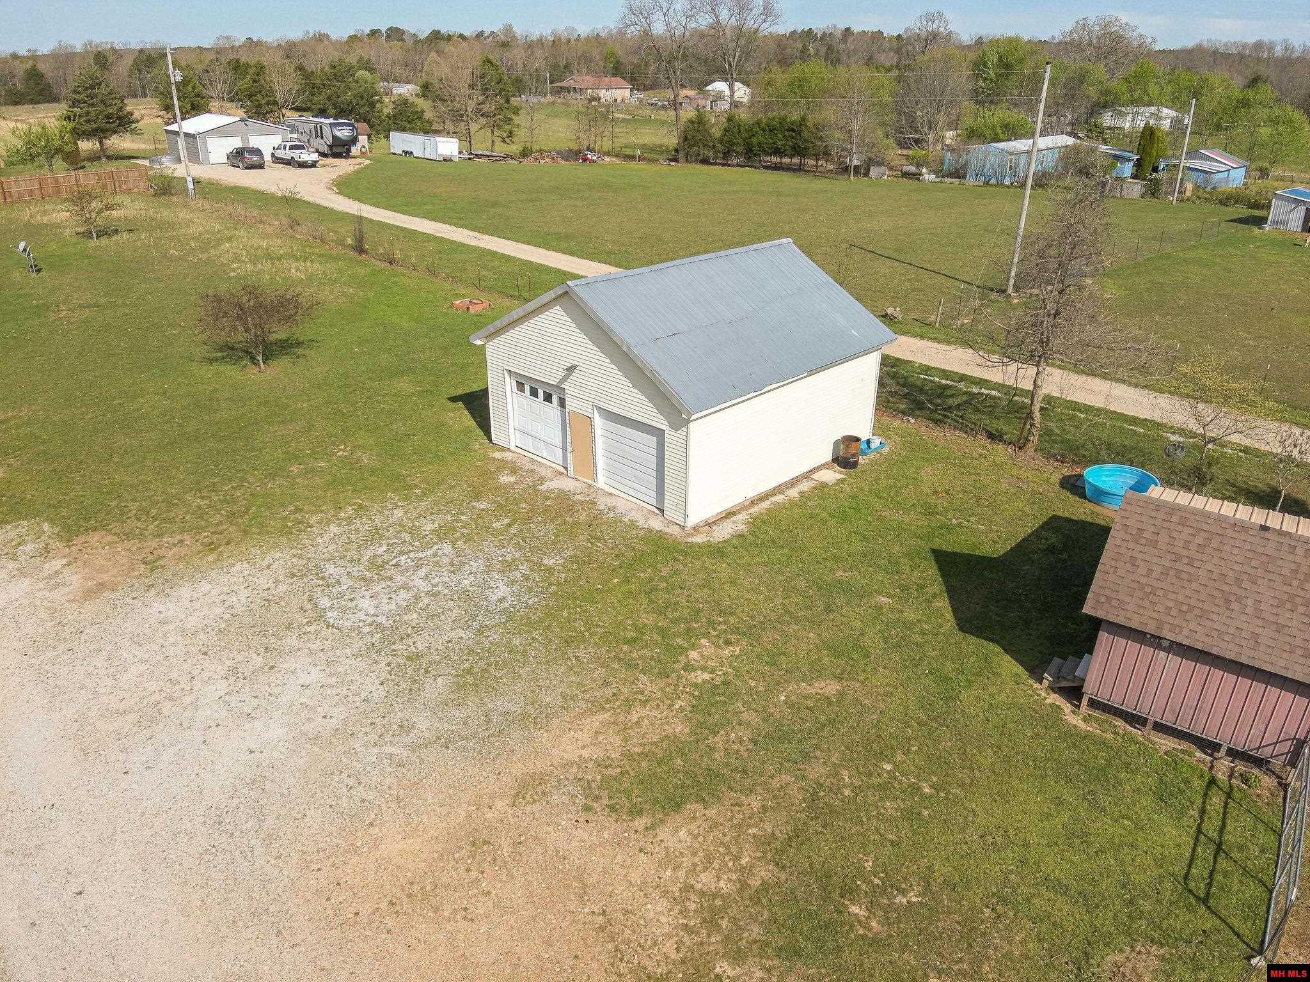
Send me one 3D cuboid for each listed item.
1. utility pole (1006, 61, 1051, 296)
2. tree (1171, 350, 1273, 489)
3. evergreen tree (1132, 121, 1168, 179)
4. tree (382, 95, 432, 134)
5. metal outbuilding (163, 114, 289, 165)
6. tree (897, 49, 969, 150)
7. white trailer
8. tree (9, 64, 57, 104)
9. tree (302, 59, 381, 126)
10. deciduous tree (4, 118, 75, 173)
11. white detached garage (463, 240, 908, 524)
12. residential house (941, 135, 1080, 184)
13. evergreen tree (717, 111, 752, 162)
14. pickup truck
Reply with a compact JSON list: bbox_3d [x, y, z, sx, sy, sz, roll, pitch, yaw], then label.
[{"bbox_3d":[17.594,-14.436,42.788,0.330,10.388,0.330,1,25,0],"label":"utility pole"},{"bbox_3d":[14.042,-1.607,22.858,2.350,3.500,2.200,1,25,0],"label":"tree"},{"bbox_3d":[51.043,-35.279,93.838,3.747,5.460,3.372,1,25,0],"label":"evergreen tree"},{"bbox_3d":[-32.068,-47.675,116.091,6.400,5.300,6.000,1,25,0],"label":"tree"},{"bbox_3d":[-42.525,-35.260,90.673,9.200,4.000,8.700,-22,34,-40],"label":"metal outbuilding"},{"bbox_3d":[40.426,-56.940,132.147,10.000,13.680,10.000,8,26,14],"label":"tree"},{"bbox_3d":[-24.336,-36.290,95.688,2.550,2.500,9.300,-20,32,-38],"label":"white trailer"},{"bbox_3d":[-151.838,-99.083,221.457,8.800,9.000,8.800,-14,29,-29],"label":"tree"},{"bbox_3d":[-48.249,-61.188,139.201,11.800,9.300,10.500,1,25,0],"label":"tree"},{"bbox_3d":[-53.412,-29.971,78.939,5.200,4.290,5.200,-14,29,-29],"label":"deciduous tree"},{"bbox_3d":[0.941,-3.752,24.999,7.877,5.223,8.806,23,33,38],"label":"white detached garage"},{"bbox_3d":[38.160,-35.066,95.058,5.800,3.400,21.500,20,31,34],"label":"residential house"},{"bbox_3d":[9.046,-40.355,103.595,3.800,5.450,3.800,3,25,4],"label":"evergreen tree"},{"bbox_3d":[-32.998,-30.781,82.937,2.080,2.000,6.350,-21,33,-39],"label":"pickup truck"}]

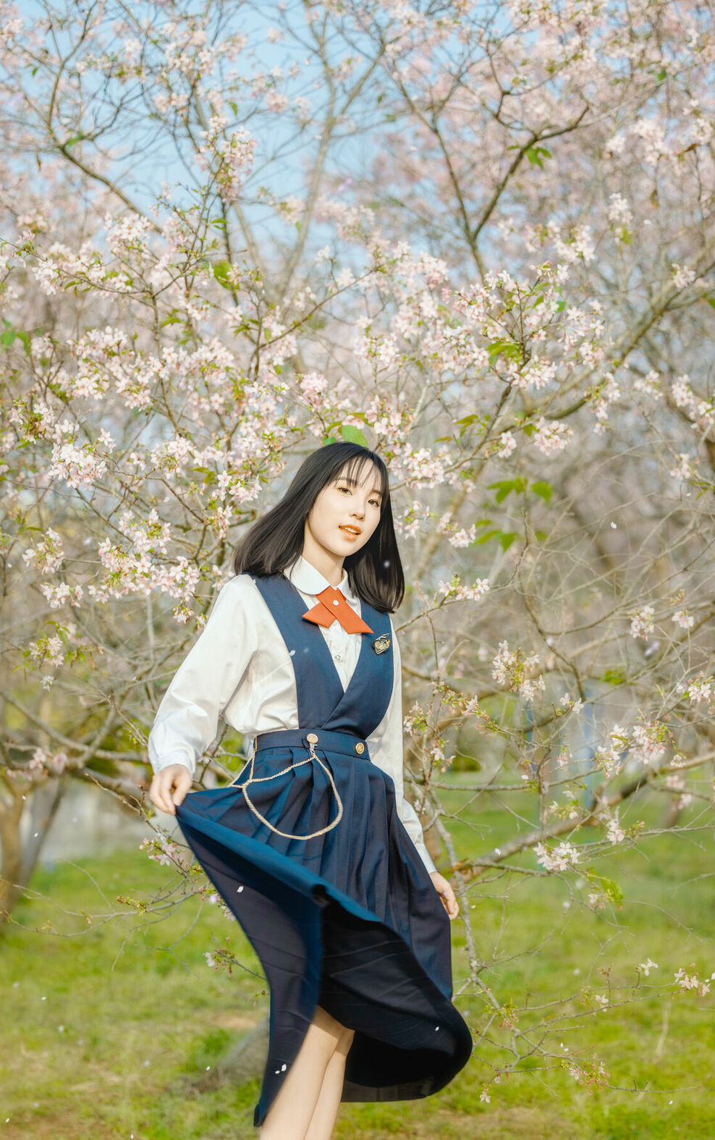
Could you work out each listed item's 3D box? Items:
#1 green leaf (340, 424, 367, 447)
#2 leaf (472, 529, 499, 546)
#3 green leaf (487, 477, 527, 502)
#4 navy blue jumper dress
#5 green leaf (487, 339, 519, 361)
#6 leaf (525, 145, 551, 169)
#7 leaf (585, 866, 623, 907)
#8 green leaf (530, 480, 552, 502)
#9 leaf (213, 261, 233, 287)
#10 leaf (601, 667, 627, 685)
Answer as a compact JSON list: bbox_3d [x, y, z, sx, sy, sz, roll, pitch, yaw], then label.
[{"bbox_3d":[-0.008,-0.302,4.950,0.061,0.057,0.030,0,-3,0],"label":"green leaf"},{"bbox_3d":[0.311,-0.079,5.300,0.069,0.039,0.045,0,-3,0],"label":"leaf"},{"bbox_3d":[0.363,-0.194,5.300,0.095,0.063,0.060,0,-3,0],"label":"green leaf"},{"bbox_3d":[-0.095,0.546,4.400,0.600,1.140,0.450,1,-3,-28],"label":"navy blue jumper dress"},{"bbox_3d":[0.339,-0.513,5.100,0.075,0.052,0.050,0,-3,0],"label":"green leaf"},{"bbox_3d":[0.472,-1.076,5.700,0.070,0.063,0.050,0,-3,0],"label":"leaf"},{"bbox_3d":[0.554,0.710,4.900,0.086,0.096,0.055,0,-3,0],"label":"leaf"},{"bbox_3d":[0.446,-0.191,5.300,0.054,0.056,0.040,0,-3,0],"label":"green leaf"},{"bbox_3d":[-0.326,-0.718,5.300,0.048,0.065,0.035,0,-3,0],"label":"leaf"},{"bbox_3d":[0.668,0.278,5.700,0.067,0.046,0.045,0,-3,0],"label":"leaf"}]

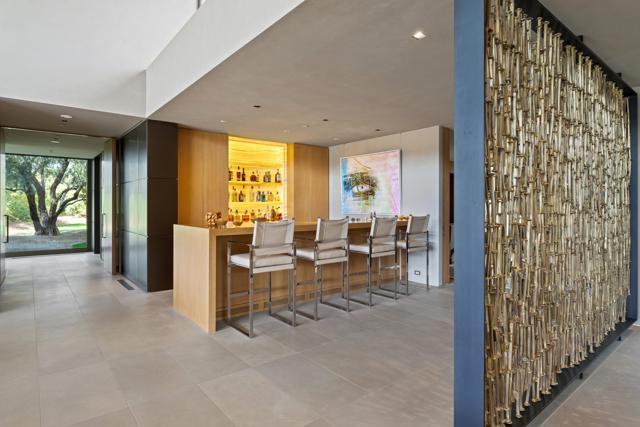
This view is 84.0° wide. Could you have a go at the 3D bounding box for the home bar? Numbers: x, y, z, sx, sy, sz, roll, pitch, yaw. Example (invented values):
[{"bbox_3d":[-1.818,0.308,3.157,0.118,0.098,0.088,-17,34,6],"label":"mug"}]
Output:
[{"bbox_3d":[-0.424,-0.109,5.764,3.840,2.620,2.650,-1,1,-39],"label":"home bar"}]

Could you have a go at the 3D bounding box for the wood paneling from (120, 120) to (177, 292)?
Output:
[{"bbox_3d":[-3.064,-0.121,6.301,0.440,2.620,1.970,-1,1,-39],"label":"wood paneling"}]

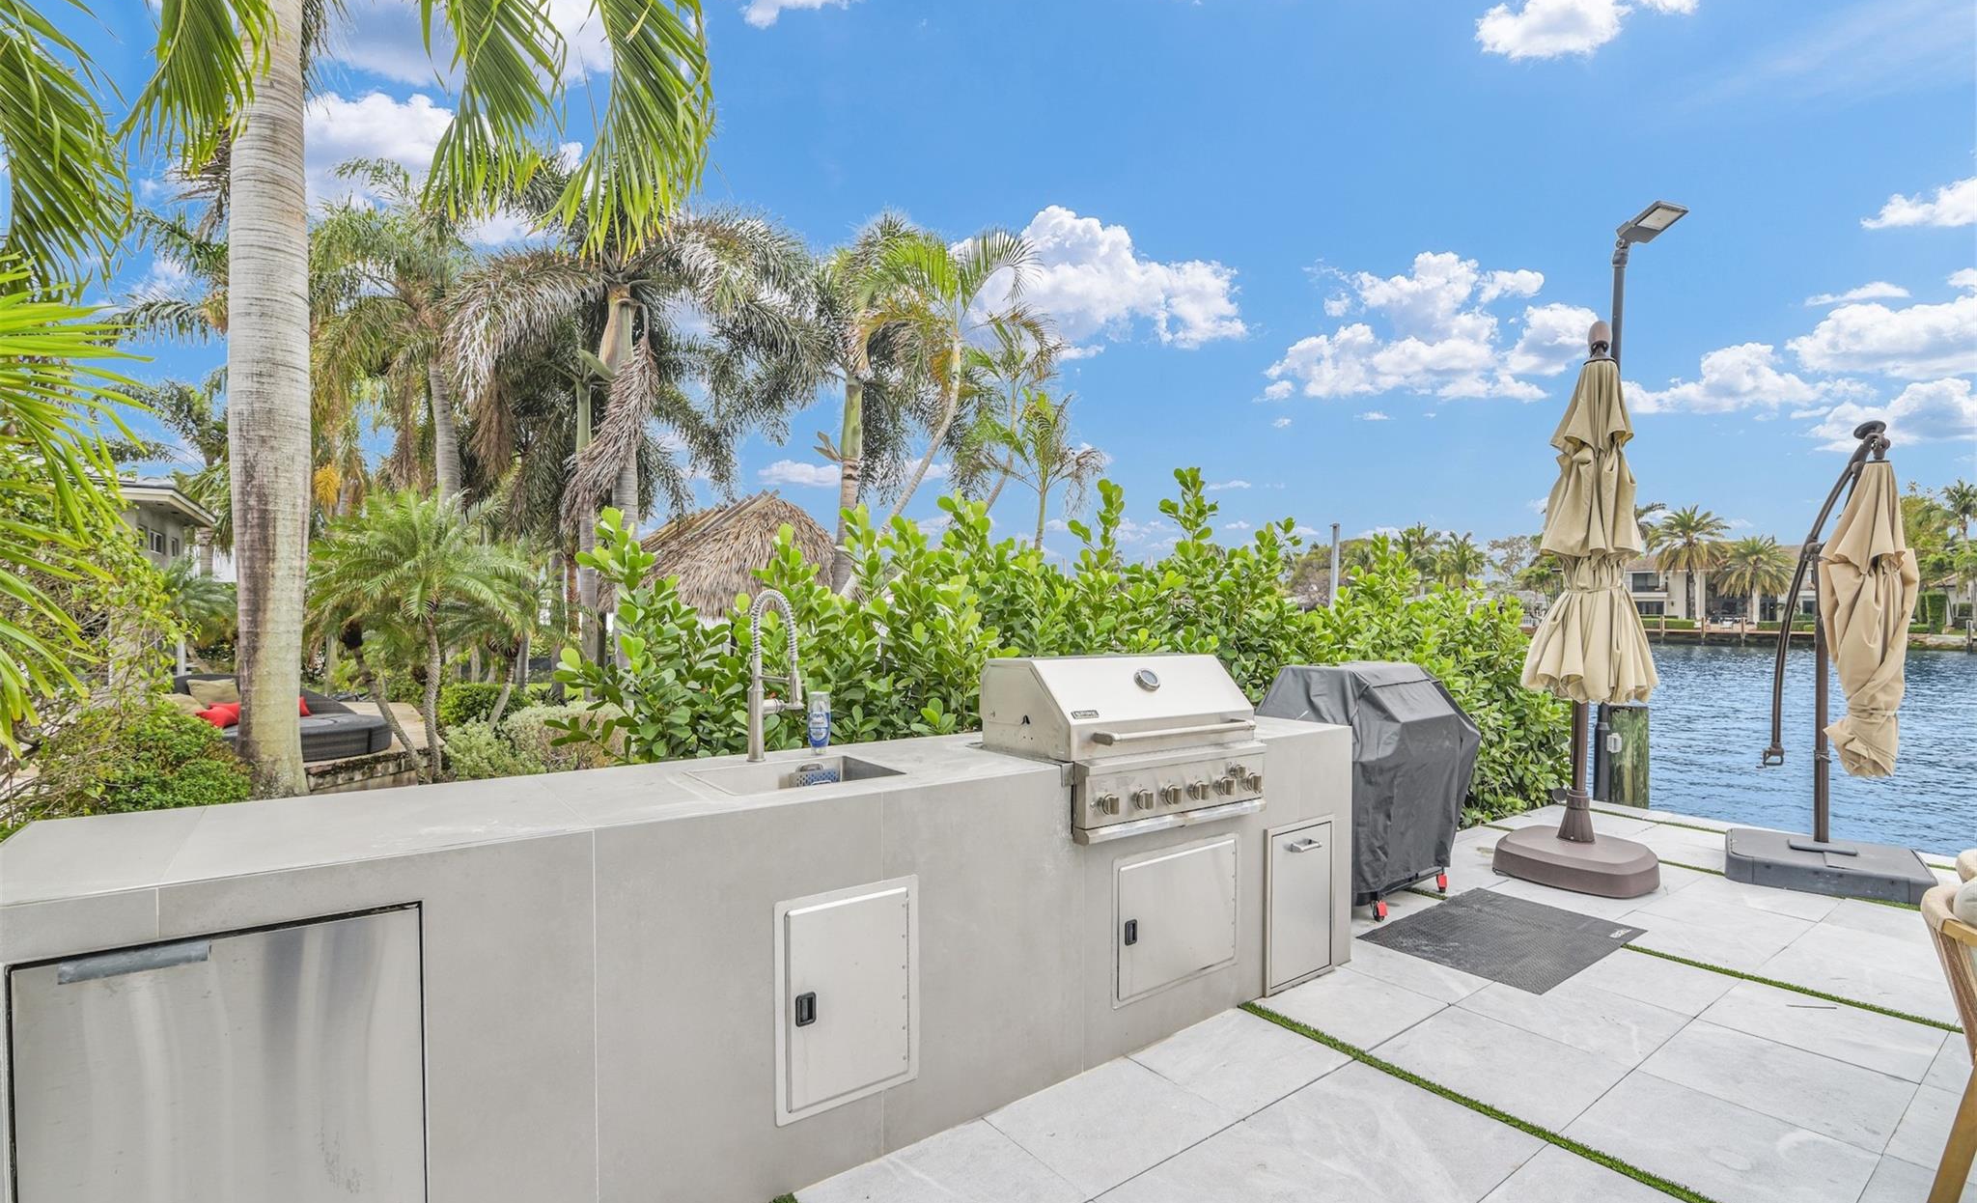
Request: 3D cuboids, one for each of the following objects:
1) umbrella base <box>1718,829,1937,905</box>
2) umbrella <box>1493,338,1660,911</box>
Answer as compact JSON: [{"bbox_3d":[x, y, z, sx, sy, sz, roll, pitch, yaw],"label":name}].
[{"bbox_3d":[4.660,1.465,4.930,0.820,0.130,0.860,0,-1,42],"label":"umbrella base"},{"bbox_3d":[3.440,-0.030,5.060,0.770,3.130,0.720,0,-1,43],"label":"umbrella"}]

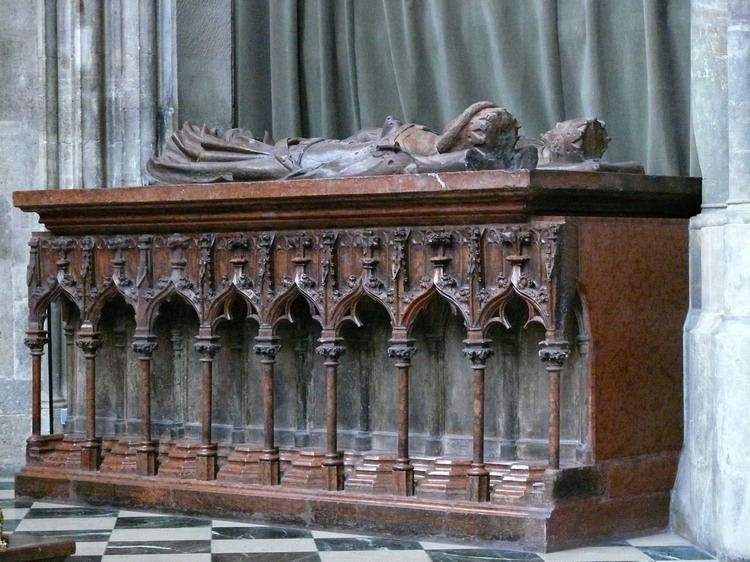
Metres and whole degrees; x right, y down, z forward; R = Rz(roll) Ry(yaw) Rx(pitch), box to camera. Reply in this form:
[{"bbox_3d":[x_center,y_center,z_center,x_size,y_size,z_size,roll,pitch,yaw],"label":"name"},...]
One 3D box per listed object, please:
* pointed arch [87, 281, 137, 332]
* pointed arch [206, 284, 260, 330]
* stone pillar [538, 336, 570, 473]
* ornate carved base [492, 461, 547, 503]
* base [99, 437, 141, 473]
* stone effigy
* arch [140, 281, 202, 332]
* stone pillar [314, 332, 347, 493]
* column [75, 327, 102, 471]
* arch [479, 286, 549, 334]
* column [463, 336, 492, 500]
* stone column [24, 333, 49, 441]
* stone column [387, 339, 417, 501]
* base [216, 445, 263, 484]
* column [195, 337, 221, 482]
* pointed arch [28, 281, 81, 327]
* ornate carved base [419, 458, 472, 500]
[{"bbox_3d":[-1.269,0.124,10.686,0.352,0.247,0.092,0,1,40],"label":"pointed arch"},{"bbox_3d":[-0.616,0.114,9.480,0.289,0.196,0.074,0,1,40],"label":"pointed arch"},{"bbox_3d":[0.689,0.480,8.405,0.111,0.498,0.111,0,0,0],"label":"stone pillar"},{"bbox_3d":[0.601,0.848,9.152,0.256,0.172,0.132,0,1,40],"label":"ornate carved base"},{"bbox_3d":[-1.130,0.784,9.807,0.288,0.152,0.148,0,0,41],"label":"base"},{"bbox_3d":[0.007,-0.569,9.627,2.239,0.289,0.925,0,1,40],"label":"stone effigy"},{"bbox_3d":[-0.960,0.126,10.427,0.352,0.239,0.092,0,1,40],"label":"arch"},{"bbox_3d":[-0.175,0.542,8.950,0.102,0.630,0.102,0,0,41],"label":"stone pillar"},{"bbox_3d":[-1.283,0.543,9.904,0.102,0.630,0.102,0,0,41],"label":"column"},{"bbox_3d":[0.535,0.106,8.328,0.332,0.200,0.084,0,0,41],"label":"arch"},{"bbox_3d":[0.409,0.546,8.638,0.111,0.633,0.111,0,0,0],"label":"column"},{"bbox_3d":[-1.568,0.483,10.148,0.102,0.508,0.102,0,0,0],"label":"stone column"},{"bbox_3d":[0.116,0.541,8.699,0.102,0.630,0.102,0,0,41],"label":"stone column"},{"bbox_3d":[-0.567,0.783,9.321,0.288,0.152,0.148,0,0,41],"label":"base"},{"bbox_3d":[-0.731,0.547,9.581,0.111,0.633,0.111,0,0,0],"label":"column"},{"bbox_3d":[-1.581,0.112,10.948,0.352,0.235,0.092,0,1,40],"label":"pointed arch"},{"bbox_3d":[0.278,0.782,8.595,0.288,0.152,0.148,0,0,41],"label":"ornate carved base"}]

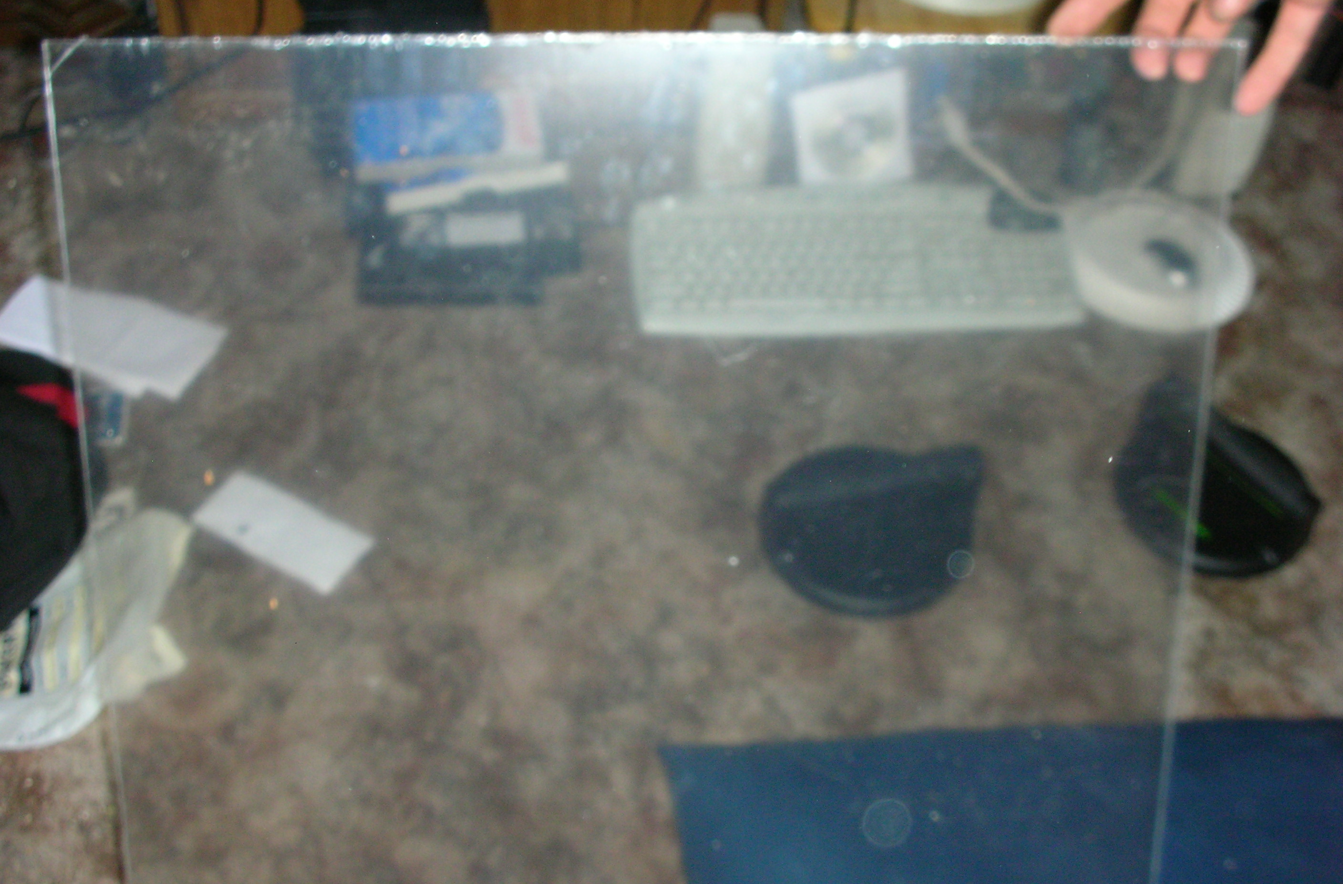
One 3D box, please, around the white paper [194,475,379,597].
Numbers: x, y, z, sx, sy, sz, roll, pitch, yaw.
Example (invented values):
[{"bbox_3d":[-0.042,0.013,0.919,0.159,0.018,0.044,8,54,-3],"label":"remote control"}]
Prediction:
[{"bbox_3d":[-0.356,0.079,1.631,0.158,0.008,0.070,25,53,20],"label":"white paper"}]

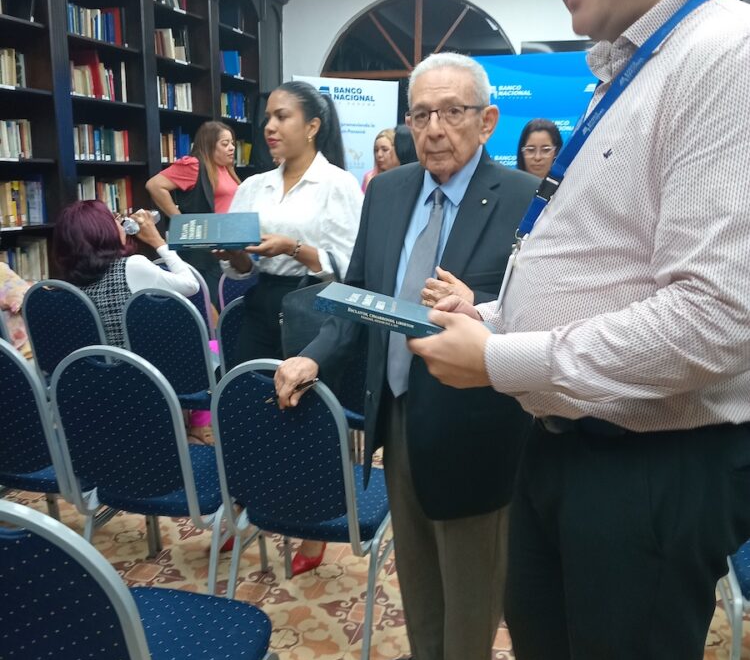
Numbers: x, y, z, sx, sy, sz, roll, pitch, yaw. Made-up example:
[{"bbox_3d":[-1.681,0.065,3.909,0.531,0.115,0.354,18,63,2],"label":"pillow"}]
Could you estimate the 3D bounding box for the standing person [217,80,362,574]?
[{"bbox_3d":[-0.307,0.015,2.196,0.450,1.640,0.500,-10,16,-44],"label":"standing person"}]

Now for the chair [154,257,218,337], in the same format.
[{"bbox_3d":[-1.061,0.019,3.694,0.460,0.900,0.560,5,14,15],"label":"chair"}]

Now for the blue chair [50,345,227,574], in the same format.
[{"bbox_3d":[-0.622,0.435,1.973,0.440,0.923,0.550,4,12,15],"label":"blue chair"}]

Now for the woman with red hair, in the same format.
[{"bbox_3d":[-1.041,0.030,2.925,0.550,1.240,0.720,12,17,37],"label":"woman with red hair"}]

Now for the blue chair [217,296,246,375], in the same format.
[{"bbox_3d":[-0.334,0.273,2.673,0.440,0.923,0.550,5,12,18],"label":"blue chair"}]

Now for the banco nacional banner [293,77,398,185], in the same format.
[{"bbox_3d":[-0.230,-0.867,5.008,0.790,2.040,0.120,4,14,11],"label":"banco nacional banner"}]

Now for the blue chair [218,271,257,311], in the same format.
[{"bbox_3d":[-0.529,0.073,3.503,0.440,0.923,0.550,5,12,18],"label":"blue chair"}]

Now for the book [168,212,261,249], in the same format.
[{"bbox_3d":[-0.462,-0.288,1.847,0.250,0.023,0.175,-3,38,-11],"label":"book"}]

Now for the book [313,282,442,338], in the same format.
[{"bbox_3d":[0.052,-0.013,0.857,0.250,0.024,0.175,15,10,0],"label":"book"}]

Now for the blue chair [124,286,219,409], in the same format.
[{"bbox_3d":[-0.759,0.242,2.779,0.440,0.923,0.550,4,12,17],"label":"blue chair"}]

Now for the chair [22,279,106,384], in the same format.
[{"bbox_3d":[-1.223,0.198,2.935,0.440,0.923,0.550,4,12,16],"label":"chair"}]

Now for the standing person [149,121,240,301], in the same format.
[{"bbox_3d":[-0.943,-0.328,3.650,0.370,1.610,0.490,11,16,34],"label":"standing person"}]

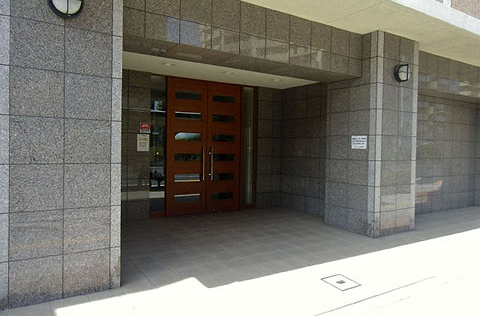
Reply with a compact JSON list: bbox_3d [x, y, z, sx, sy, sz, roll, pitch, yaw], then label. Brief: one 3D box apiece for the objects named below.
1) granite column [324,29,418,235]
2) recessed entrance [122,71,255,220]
[{"bbox_3d":[2.373,-0.385,6.070,1.121,3.281,1.121,0,1,-30],"label":"granite column"},{"bbox_3d":[-0.823,-0.226,7.008,3.038,2.849,0.405,0,1,-30],"label":"recessed entrance"}]

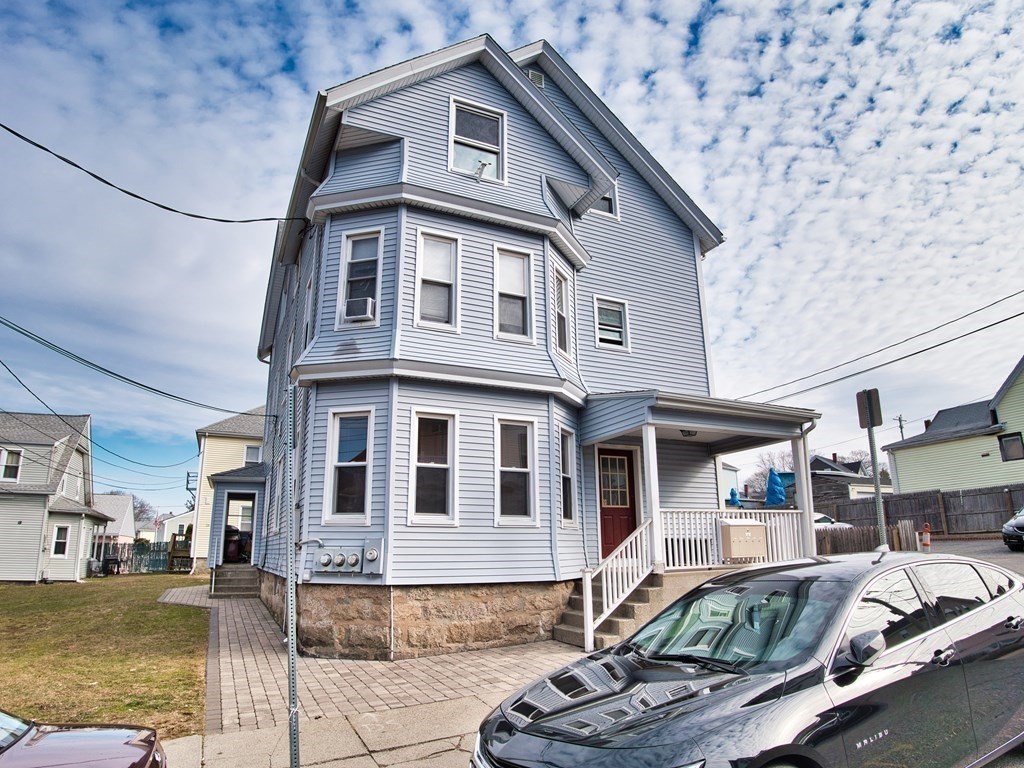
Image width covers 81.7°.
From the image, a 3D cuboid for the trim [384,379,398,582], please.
[{"bbox_3d":[-1.738,1.321,8.470,0.150,2.893,0.110,6,-14,-23],"label":"trim"}]

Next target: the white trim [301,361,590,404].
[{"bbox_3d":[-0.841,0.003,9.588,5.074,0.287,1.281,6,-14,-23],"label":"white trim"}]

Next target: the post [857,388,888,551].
[{"bbox_3d":[4.406,1.525,7.029,0.070,2.978,0.305,5,-14,-18],"label":"post"}]

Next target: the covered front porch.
[{"bbox_3d":[2.508,1.941,9.936,4.407,4.100,2.829,6,-14,-23],"label":"covered front porch"}]

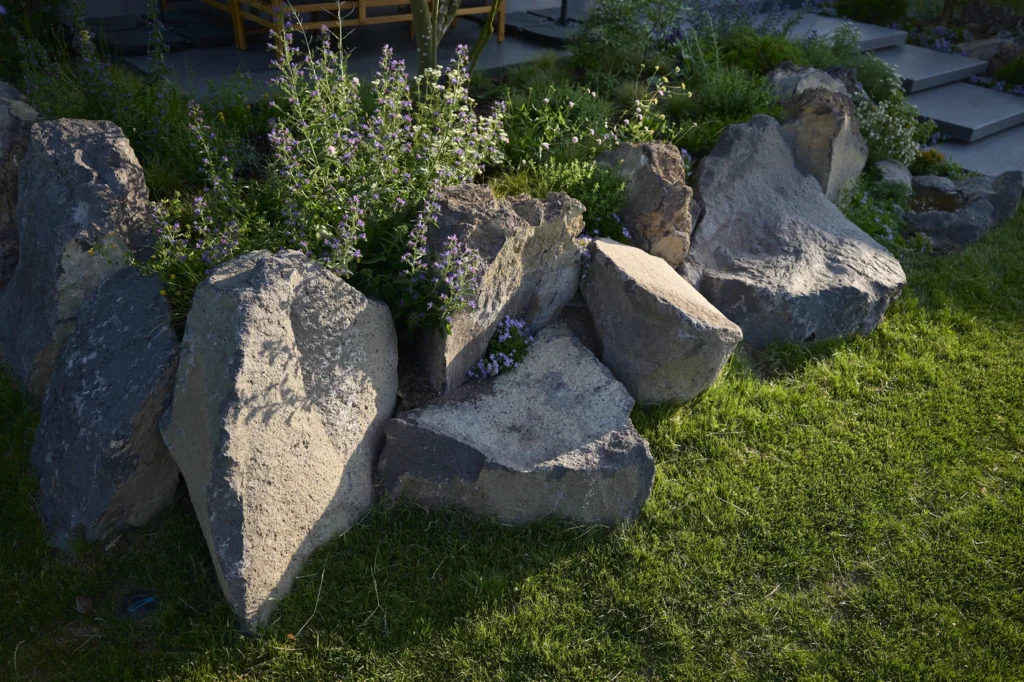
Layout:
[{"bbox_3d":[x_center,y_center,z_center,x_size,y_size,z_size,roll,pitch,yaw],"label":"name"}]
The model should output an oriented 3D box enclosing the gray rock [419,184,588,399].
[{"bbox_3d":[-0.013,-0.197,2.649,0.580,0.560,0.400,-22,39,-33],"label":"gray rock"}]

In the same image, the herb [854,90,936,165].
[{"bbox_3d":[2.214,-1.227,4.528,0.470,0.400,0.400,14,35,20],"label":"herb"}]

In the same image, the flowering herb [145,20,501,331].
[{"bbox_3d":[-0.505,-0.445,2.414,1.000,0.860,0.800,2,32,0],"label":"flowering herb"}]

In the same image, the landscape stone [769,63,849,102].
[{"bbox_3d":[1.657,-1.342,4.402,0.500,0.360,0.420,11,34,15],"label":"landscape stone"}]

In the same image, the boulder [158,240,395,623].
[{"bbox_3d":[-0.552,0.178,1.905,0.530,0.730,0.620,2,32,0],"label":"boulder"}]

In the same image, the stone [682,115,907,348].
[{"bbox_3d":[1.130,-0.516,3.381,0.900,0.670,0.920,1,33,0],"label":"stone"}]

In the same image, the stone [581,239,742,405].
[{"bbox_3d":[0.493,-0.087,2.624,0.520,0.480,0.400,-6,32,-13],"label":"stone"}]

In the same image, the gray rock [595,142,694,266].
[{"bbox_3d":[0.518,-0.491,2.997,0.360,0.460,0.360,-9,33,-17],"label":"gray rock"}]

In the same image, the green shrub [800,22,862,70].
[{"bbox_3d":[2.086,-1.810,5.047,0.400,0.310,0.370,12,34,16],"label":"green shrub"}]

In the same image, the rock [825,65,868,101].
[{"bbox_3d":[1.776,-1.269,4.171,0.280,0.260,0.260,2,32,0],"label":"rock"}]

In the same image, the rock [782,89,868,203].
[{"bbox_3d":[1.599,-0.979,4.018,0.430,0.530,0.400,12,34,17],"label":"rock"}]

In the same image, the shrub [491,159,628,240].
[{"bbox_3d":[0.198,-0.503,2.950,0.500,0.280,0.360,2,32,0],"label":"shrub"}]

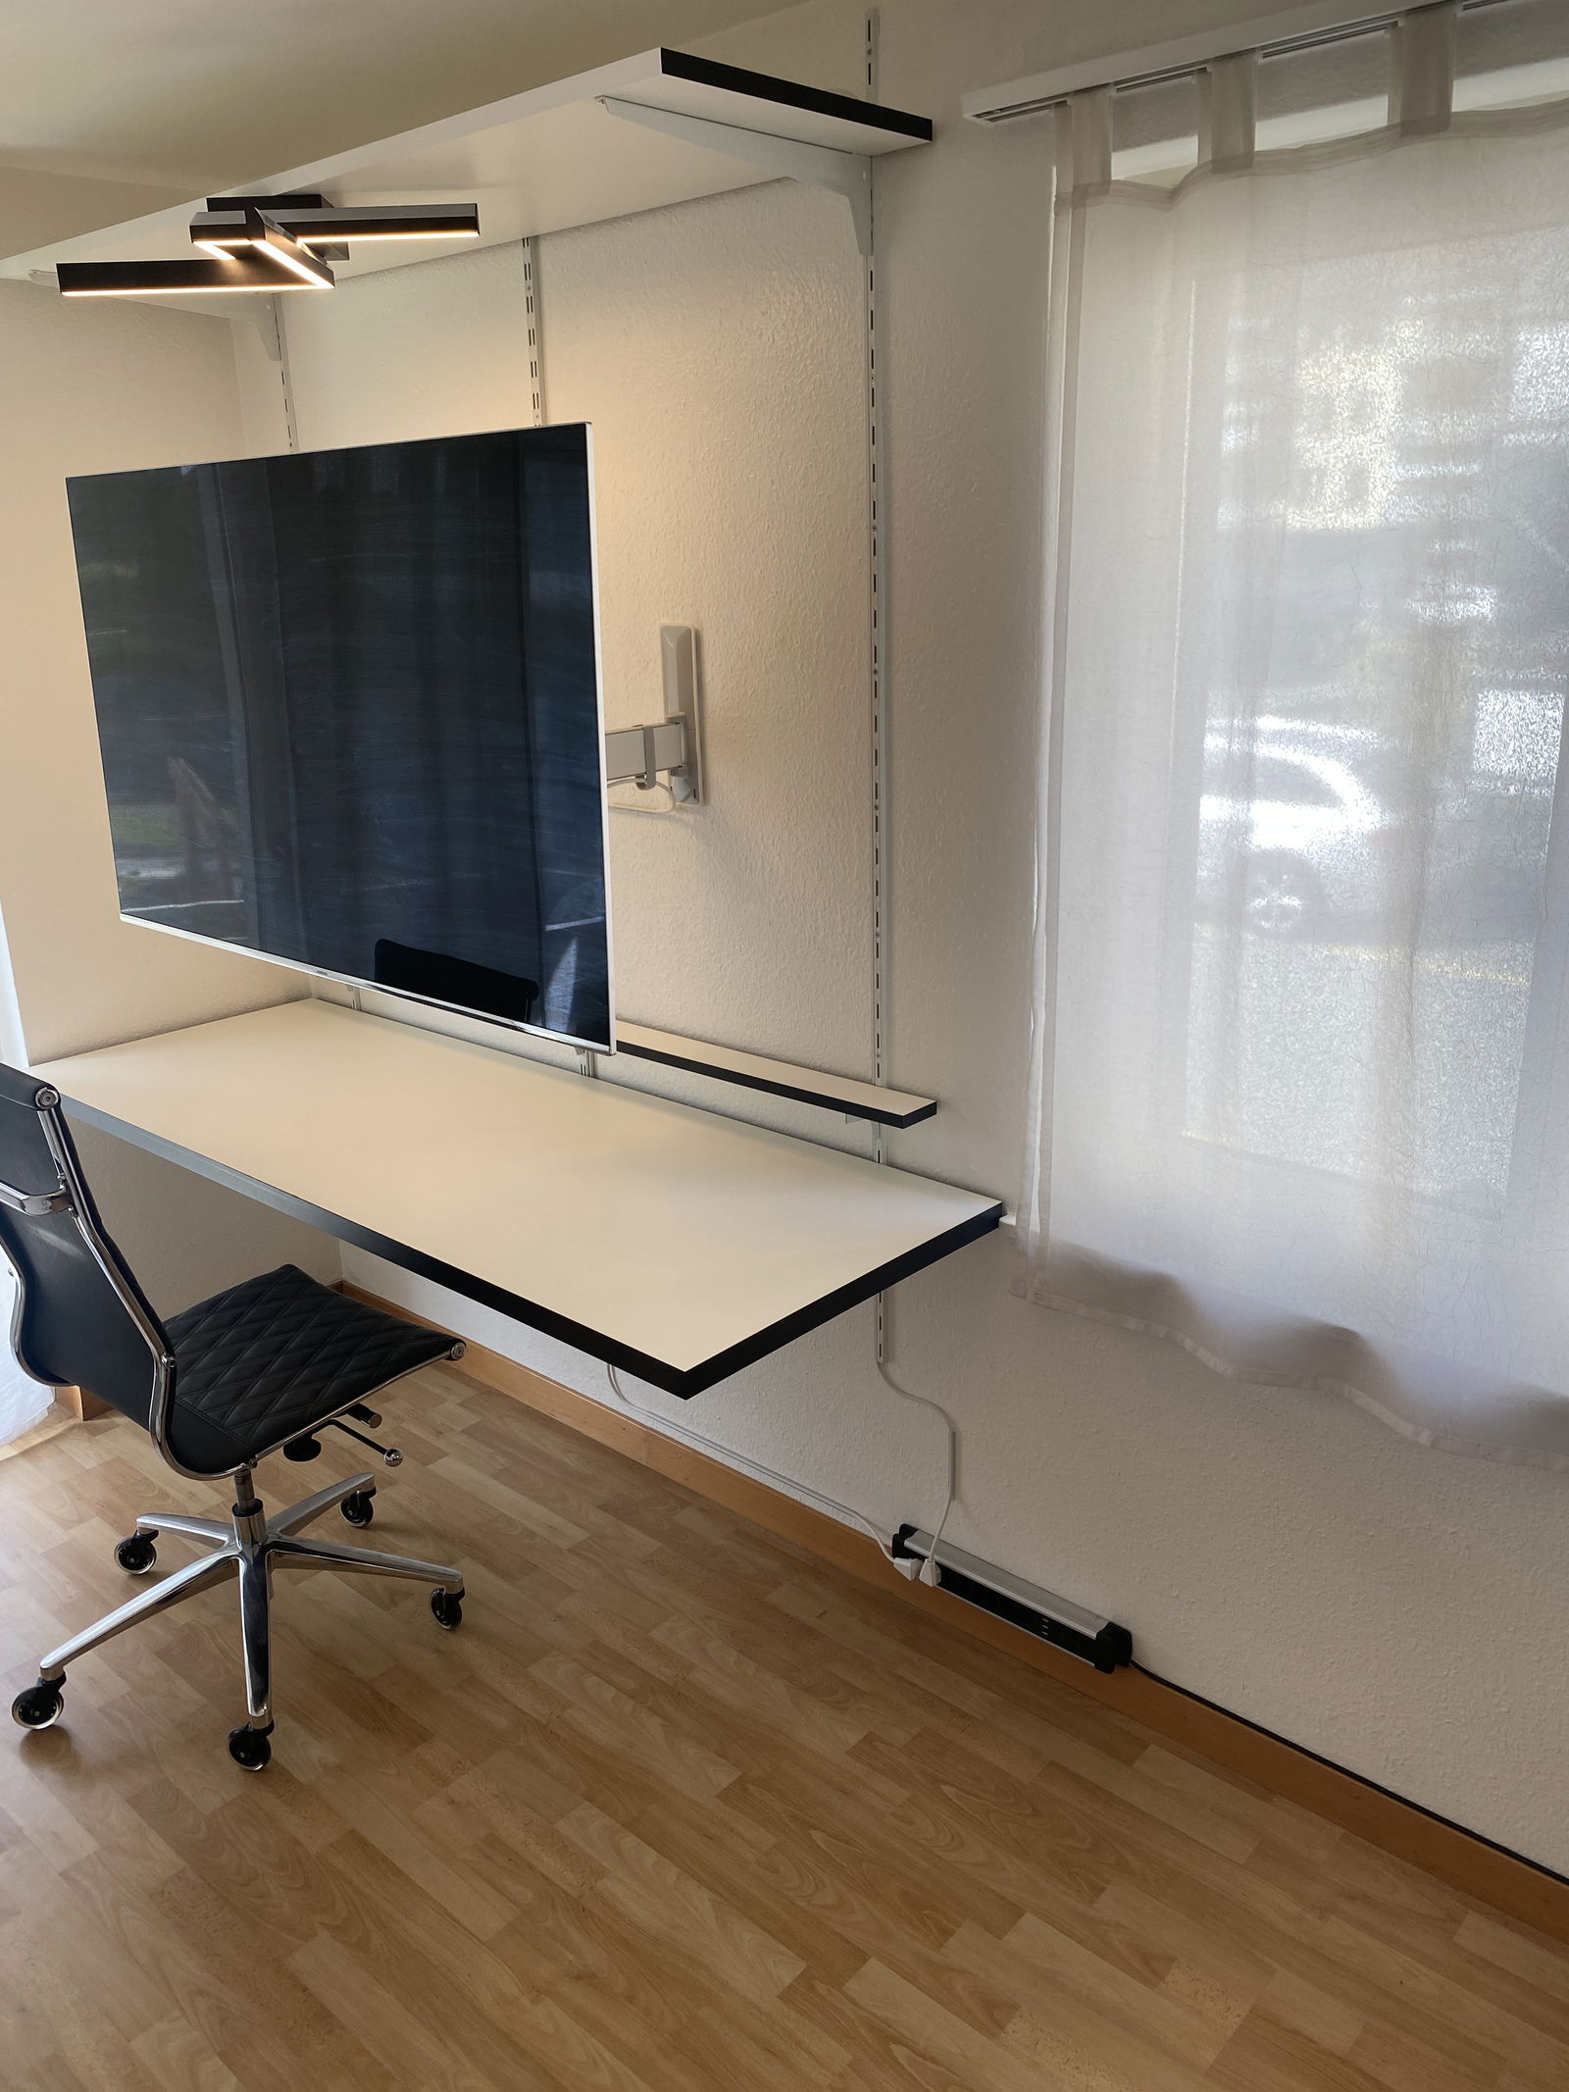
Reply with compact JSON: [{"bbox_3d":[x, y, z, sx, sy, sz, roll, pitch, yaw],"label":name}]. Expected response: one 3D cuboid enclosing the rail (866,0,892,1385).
[{"bbox_3d":[0.144,-0.412,2.376,0.014,2.002,0.016,14,23,40],"label":"rail"}]

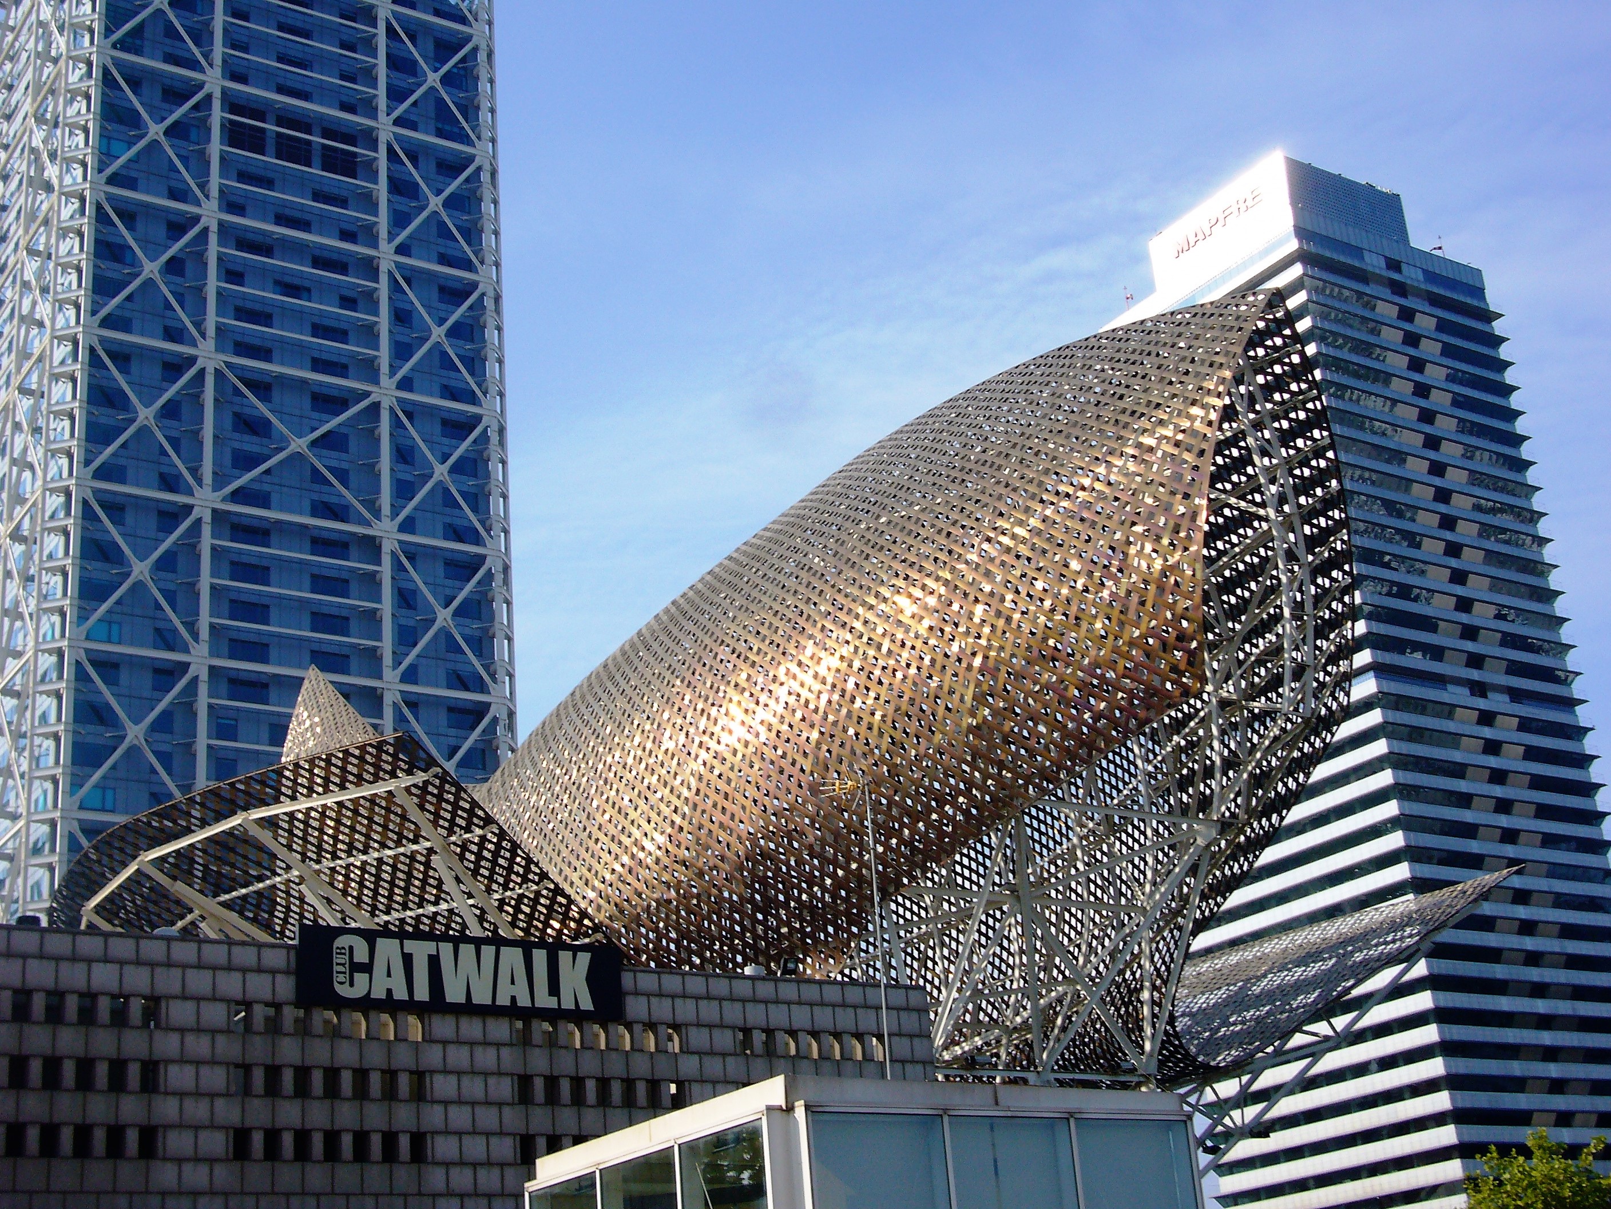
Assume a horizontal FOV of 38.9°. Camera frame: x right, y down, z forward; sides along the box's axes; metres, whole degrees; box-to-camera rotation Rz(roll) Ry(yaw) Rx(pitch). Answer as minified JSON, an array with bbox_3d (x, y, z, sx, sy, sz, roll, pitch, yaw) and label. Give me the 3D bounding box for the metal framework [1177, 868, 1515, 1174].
[{"bbox_3d":[20.491,15.662,84.704,14.000,11.000,7.000,-12,-23,17],"label":"metal framework"}]

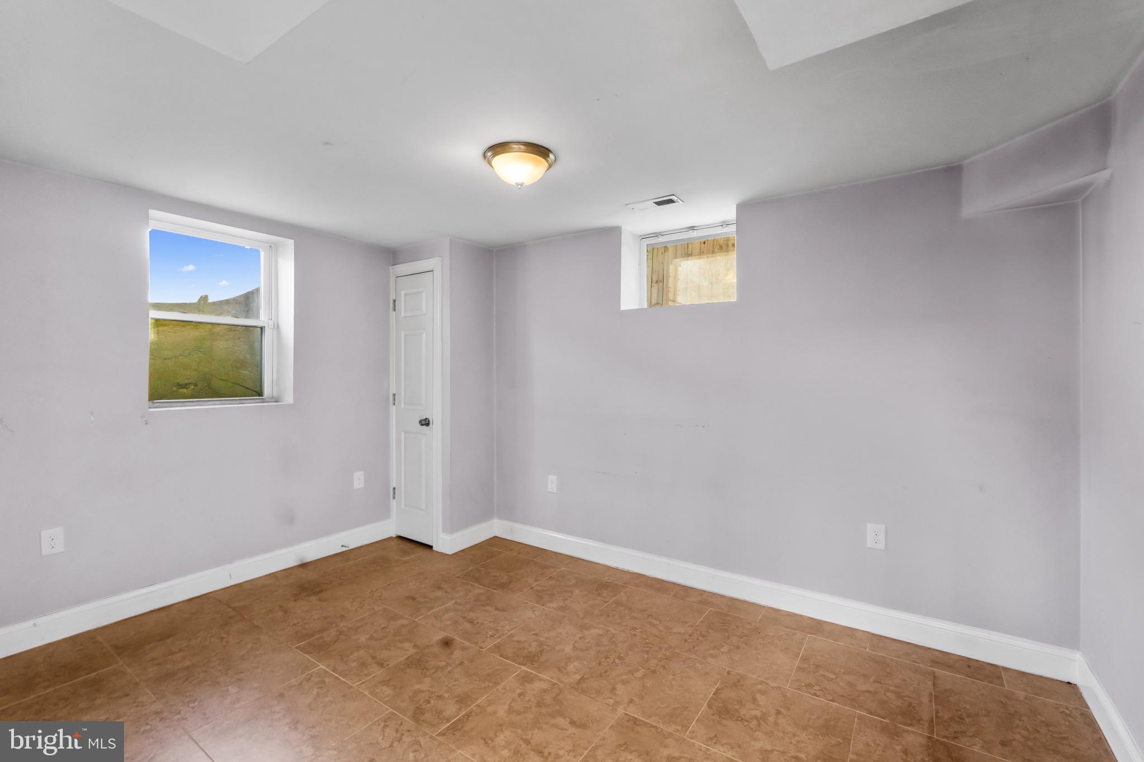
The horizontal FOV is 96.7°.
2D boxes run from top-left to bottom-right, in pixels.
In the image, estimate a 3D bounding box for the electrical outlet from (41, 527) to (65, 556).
[{"bbox_3d":[-2.509,0.781,2.461,0.012,0.117,0.075,1,1,34],"label":"electrical outlet"}]

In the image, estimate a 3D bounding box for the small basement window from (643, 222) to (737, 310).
[{"bbox_3d":[0.822,-0.753,3.425,0.756,0.540,0.080,1,1,34],"label":"small basement window"}]

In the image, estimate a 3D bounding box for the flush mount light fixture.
[{"bbox_3d":[-0.233,-0.940,2.291,0.326,0.140,0.326,0,1,0],"label":"flush mount light fixture"}]

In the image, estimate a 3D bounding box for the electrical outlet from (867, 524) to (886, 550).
[{"bbox_3d":[1.533,0.791,2.564,0.077,0.122,0.012,1,1,34],"label":"electrical outlet"}]

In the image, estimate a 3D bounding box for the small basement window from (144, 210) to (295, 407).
[{"bbox_3d":[-2.300,-0.393,3.237,0.080,1.092,0.775,1,1,34],"label":"small basement window"}]

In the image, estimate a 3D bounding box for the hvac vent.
[{"bbox_3d":[0.471,-1.012,2.925,0.307,0.020,0.146,1,1,34],"label":"hvac vent"}]

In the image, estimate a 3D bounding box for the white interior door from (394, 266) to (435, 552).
[{"bbox_3d":[-1.187,0.209,3.862,0.448,2.018,0.042,1,1,34],"label":"white interior door"}]

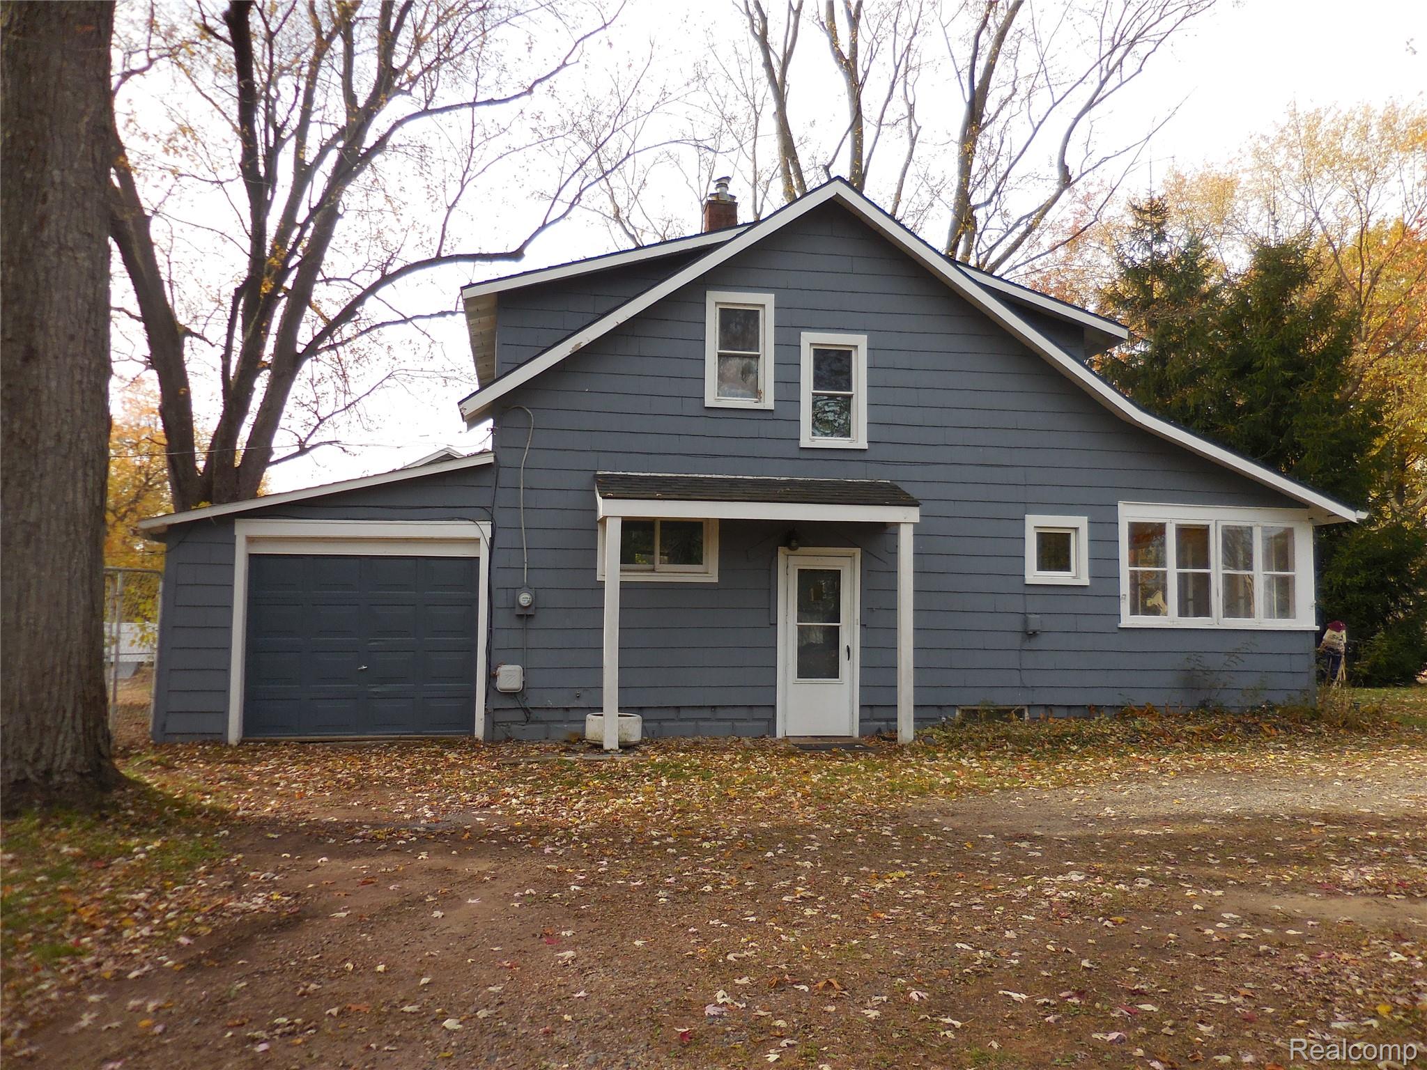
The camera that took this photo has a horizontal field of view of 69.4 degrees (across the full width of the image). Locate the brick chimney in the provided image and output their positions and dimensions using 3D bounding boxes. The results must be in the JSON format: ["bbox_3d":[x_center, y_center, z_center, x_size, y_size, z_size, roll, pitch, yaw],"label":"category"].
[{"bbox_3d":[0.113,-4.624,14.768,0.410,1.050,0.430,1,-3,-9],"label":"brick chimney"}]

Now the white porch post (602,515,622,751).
[{"bbox_3d":[-1.023,0.989,10.440,0.142,2.336,0.142,1,-3,-9],"label":"white porch post"}]

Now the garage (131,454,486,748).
[{"bbox_3d":[-4.574,0.778,13.701,3.497,3.081,6.000,1,-3,-9],"label":"garage"}]

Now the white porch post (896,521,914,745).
[{"bbox_3d":[2.029,1.037,10.907,0.135,2.319,0.135,1,-3,-9],"label":"white porch post"}]

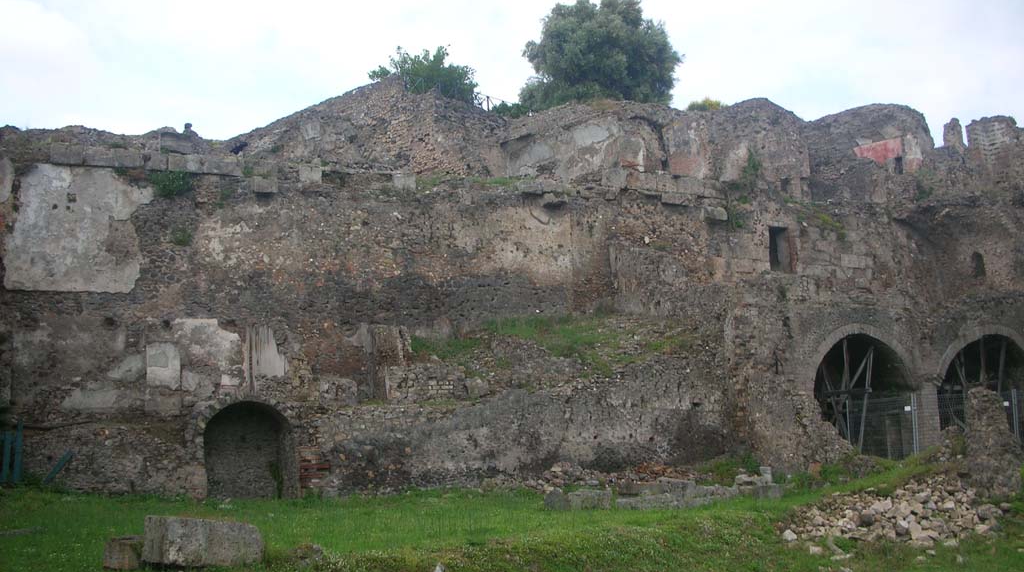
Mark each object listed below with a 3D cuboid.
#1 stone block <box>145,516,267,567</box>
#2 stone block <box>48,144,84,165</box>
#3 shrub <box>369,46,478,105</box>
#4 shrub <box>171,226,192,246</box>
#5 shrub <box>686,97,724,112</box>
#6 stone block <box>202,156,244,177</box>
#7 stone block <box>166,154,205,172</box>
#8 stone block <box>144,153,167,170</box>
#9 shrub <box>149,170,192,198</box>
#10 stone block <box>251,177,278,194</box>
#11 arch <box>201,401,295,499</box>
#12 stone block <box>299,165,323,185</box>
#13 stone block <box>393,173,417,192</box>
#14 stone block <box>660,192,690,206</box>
[{"bbox_3d":[-4.433,3.672,14.964,1.650,0.620,0.720,0,-8,-12],"label":"stone block"},{"bbox_3d":[-12.582,-3.639,29.251,0.862,0.494,0.550,2,-8,-23],"label":"stone block"},{"bbox_3d":[-3.219,-7.656,37.657,4.000,2.200,3.000,2,-9,-17],"label":"shrub"},{"bbox_3d":[-9.525,-1.388,29.782,0.595,0.554,0.400,2,-8,-23],"label":"shrub"},{"bbox_3d":[7.656,-7.181,40.964,1.500,0.750,1.200,2,-9,-17],"label":"shrub"},{"bbox_3d":[-8.616,-3.460,30.751,1.112,0.478,0.550,2,-8,-23],"label":"stone block"},{"bbox_3d":[-8.882,-3.314,28.125,0.980,0.450,0.550,2,-9,-17],"label":"stone block"},{"bbox_3d":[-9.584,-3.343,27.913,0.620,0.440,0.550,2,-9,-17],"label":"stone block"},{"bbox_3d":[-9.036,-2.686,27.397,1.150,0.720,0.600,2,-9,-17],"label":"shrub"},{"bbox_3d":[-7.429,-2.950,30.951,0.788,0.449,0.550,2,-8,-23],"label":"stone block"},{"bbox_3d":[-6.948,4.358,27.511,2.500,2.600,1.100,2,-9,-17],"label":"arch"},{"bbox_3d":[-6.239,-3.362,31.828,0.688,0.499,0.500,2,-8,-23],"label":"stone block"},{"bbox_3d":[-3.085,-2.970,29.853,0.630,0.480,0.500,2,-9,-17],"label":"stone block"},{"bbox_3d":[5.693,-3.003,36.851,1.172,0.399,0.550,2,-8,-23],"label":"stone block"}]

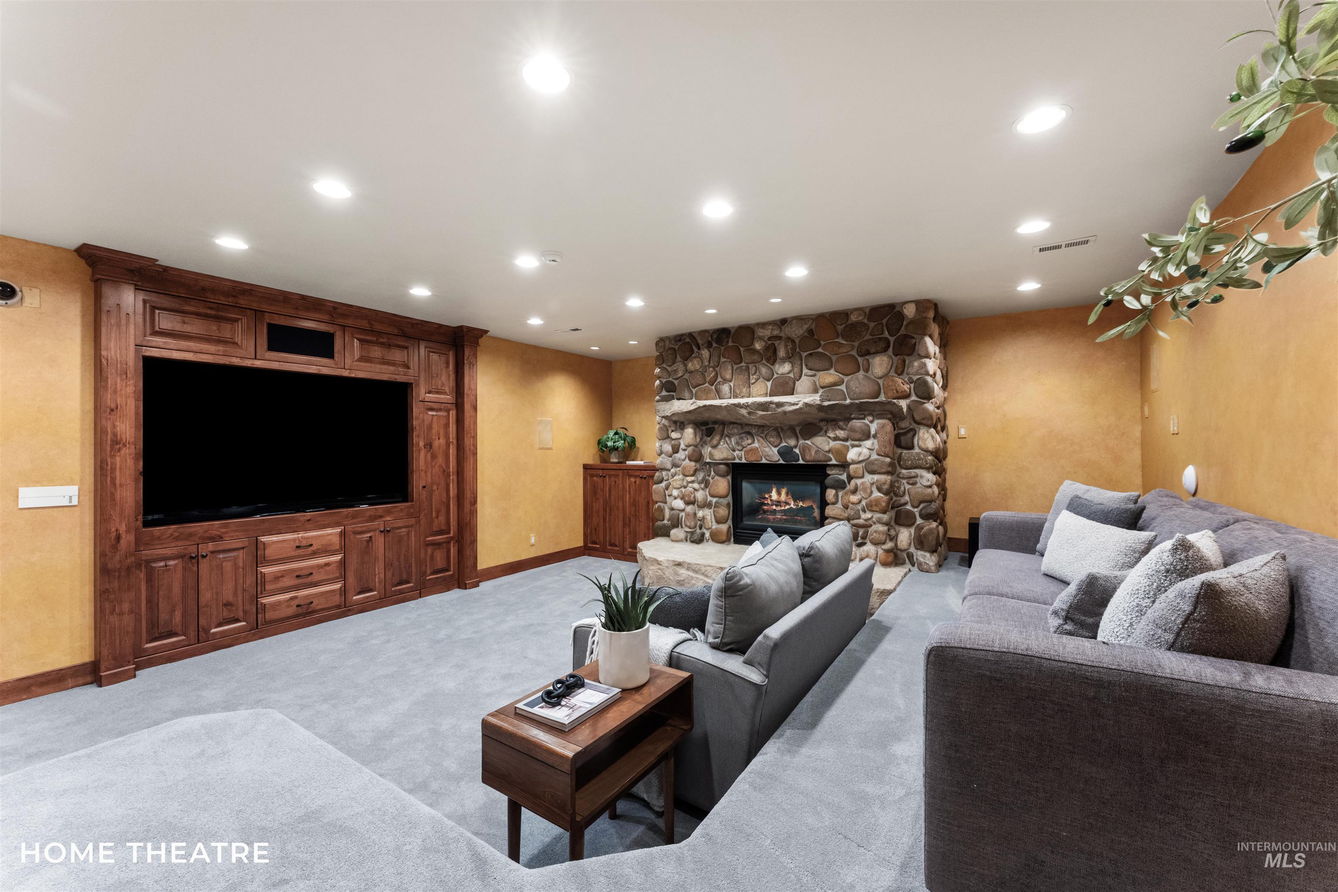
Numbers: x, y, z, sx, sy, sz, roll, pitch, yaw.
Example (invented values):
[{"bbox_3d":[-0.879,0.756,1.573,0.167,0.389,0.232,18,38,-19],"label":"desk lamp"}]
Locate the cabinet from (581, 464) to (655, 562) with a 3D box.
[{"bbox_3d":[-0.445,0.880,7.035,1.315,1.250,0.625,-1,-1,34],"label":"cabinet"}]

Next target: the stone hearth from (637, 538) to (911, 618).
[{"bbox_3d":[0.785,1.284,5.039,2.780,0.385,1.050,-1,-1,34],"label":"stone hearth"}]

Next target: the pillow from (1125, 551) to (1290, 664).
[{"bbox_3d":[1.340,0.460,1.276,0.450,0.410,0.170,0,18,-24],"label":"pillow"}]

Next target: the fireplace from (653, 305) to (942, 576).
[{"bbox_3d":[1.238,-0.095,5.419,2.870,2.250,0.950,0,0,33],"label":"fireplace"}]

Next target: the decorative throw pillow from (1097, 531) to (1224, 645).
[{"bbox_3d":[1.514,0.445,1.580,0.440,0.420,0.170,0,19,-33],"label":"decorative throw pillow"}]

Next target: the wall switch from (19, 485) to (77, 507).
[{"bbox_3d":[-3.738,0.308,3.138,0.020,0.120,0.236,0,0,33],"label":"wall switch"}]

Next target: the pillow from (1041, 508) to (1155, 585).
[{"bbox_3d":[1.677,0.432,2.057,0.150,0.320,0.480,18,0,-1],"label":"pillow"}]

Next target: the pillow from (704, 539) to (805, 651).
[{"bbox_3d":[0.374,0.745,2.387,0.200,0.530,0.620,14,7,33],"label":"pillow"}]

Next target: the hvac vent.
[{"bbox_3d":[2.402,-1.215,3.167,0.300,0.020,0.144,0,0,33],"label":"hvac vent"}]

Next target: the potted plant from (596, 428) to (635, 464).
[{"bbox_3d":[-0.708,-0.011,7.180,0.540,0.480,0.530,-1,0,0],"label":"potted plant"}]

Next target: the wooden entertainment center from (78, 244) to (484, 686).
[{"bbox_3d":[-2.889,0.141,4.451,0.420,2.720,2.890,0,0,33],"label":"wooden entertainment center"}]

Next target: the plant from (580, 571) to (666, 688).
[{"bbox_3d":[-0.172,0.665,1.965,0.310,0.400,0.290,0,0,0],"label":"plant"}]

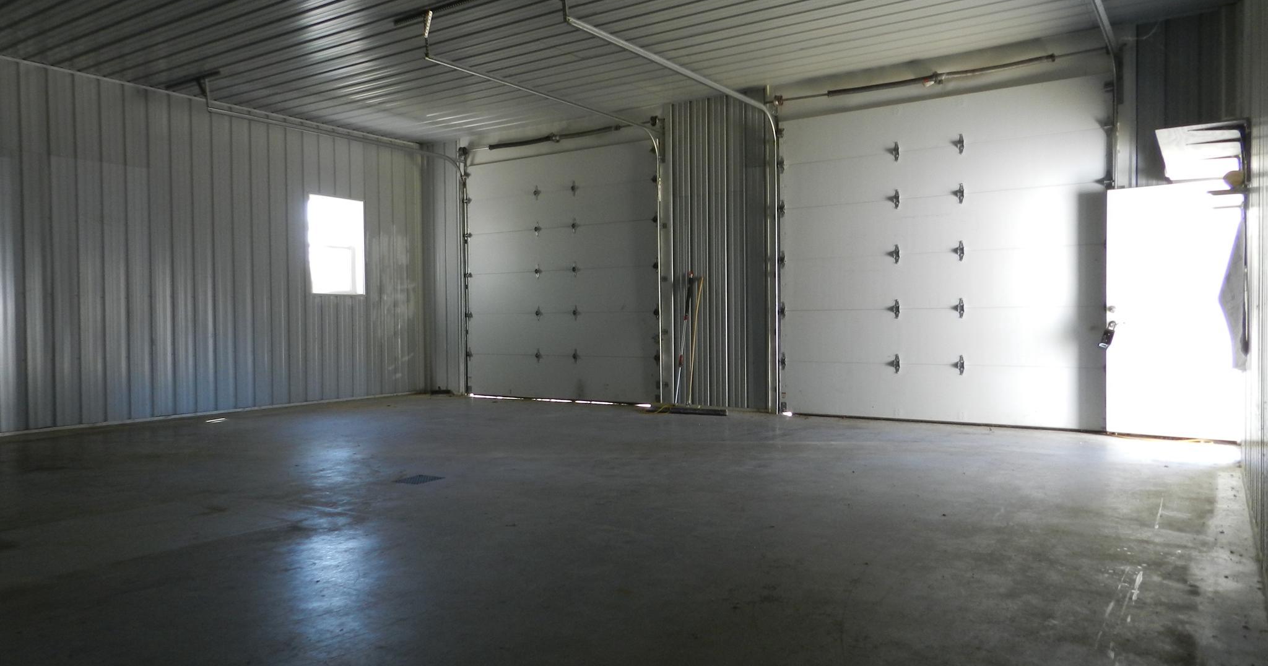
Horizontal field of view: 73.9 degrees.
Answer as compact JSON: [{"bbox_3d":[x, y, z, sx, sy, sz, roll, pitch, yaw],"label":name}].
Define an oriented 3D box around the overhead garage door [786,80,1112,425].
[{"bbox_3d":[2.805,-0.685,8.036,3.040,3.050,0.090,0,1,33],"label":"overhead garage door"}]

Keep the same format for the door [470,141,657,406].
[{"bbox_3d":[-0.965,-0.694,10.482,3.040,3.050,0.090,0,1,33],"label":"door"}]

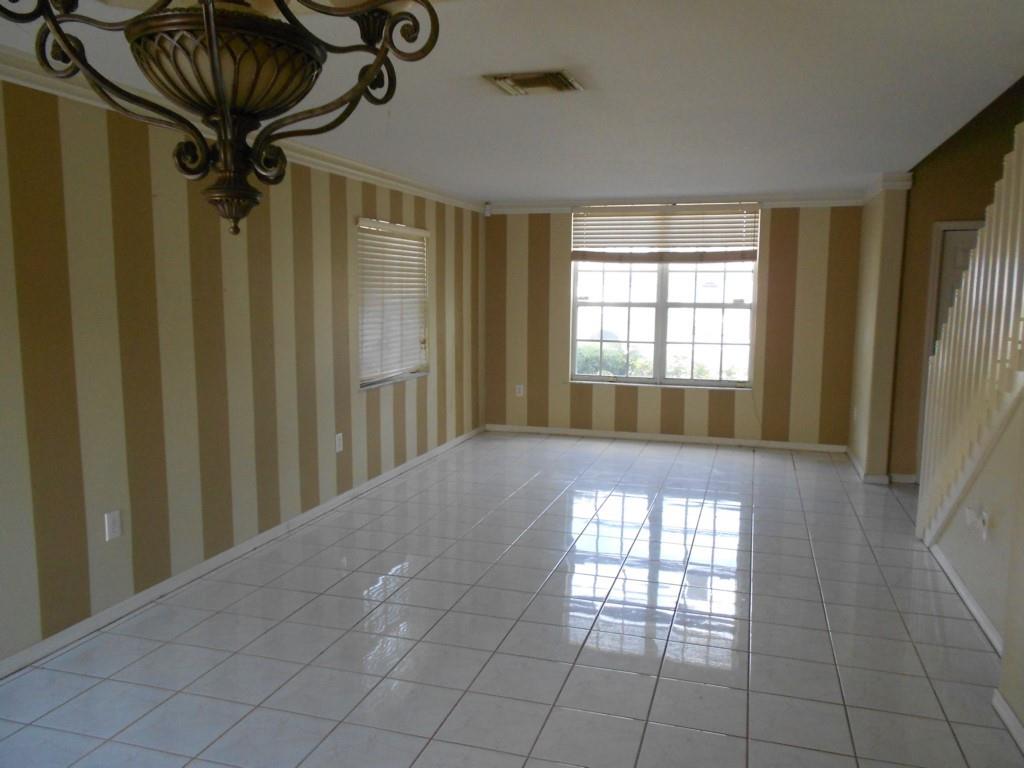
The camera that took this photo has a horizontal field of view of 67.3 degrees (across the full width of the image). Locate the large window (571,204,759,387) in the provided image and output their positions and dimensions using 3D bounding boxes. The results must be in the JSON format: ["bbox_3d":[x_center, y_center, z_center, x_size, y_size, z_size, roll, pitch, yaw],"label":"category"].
[{"bbox_3d":[1.489,-0.866,7.704,1.835,1.780,0.100,2,7,17],"label":"large window"}]

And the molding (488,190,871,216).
[{"bbox_3d":[1.444,-1.760,7.556,3.650,0.120,0.075,2,7,17],"label":"molding"}]

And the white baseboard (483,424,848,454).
[{"bbox_3d":[1.449,0.551,7.868,3.650,0.074,0.015,2,7,17],"label":"white baseboard"}]

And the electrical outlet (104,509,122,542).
[{"bbox_3d":[-1.827,0.648,3.534,0.010,0.121,0.078,2,7,17],"label":"electrical outlet"}]

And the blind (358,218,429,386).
[{"bbox_3d":[-0.929,-0.642,6.255,0.090,1.250,1.275,2,7,17],"label":"blind"}]

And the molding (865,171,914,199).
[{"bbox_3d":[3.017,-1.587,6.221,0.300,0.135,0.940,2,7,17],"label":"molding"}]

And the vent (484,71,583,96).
[{"bbox_3d":[0.102,-1.306,3.361,0.350,0.027,0.360,2,7,17],"label":"vent"}]

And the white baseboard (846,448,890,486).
[{"bbox_3d":[3.085,0.697,6.698,0.198,0.074,1.255,2,7,17],"label":"white baseboard"}]

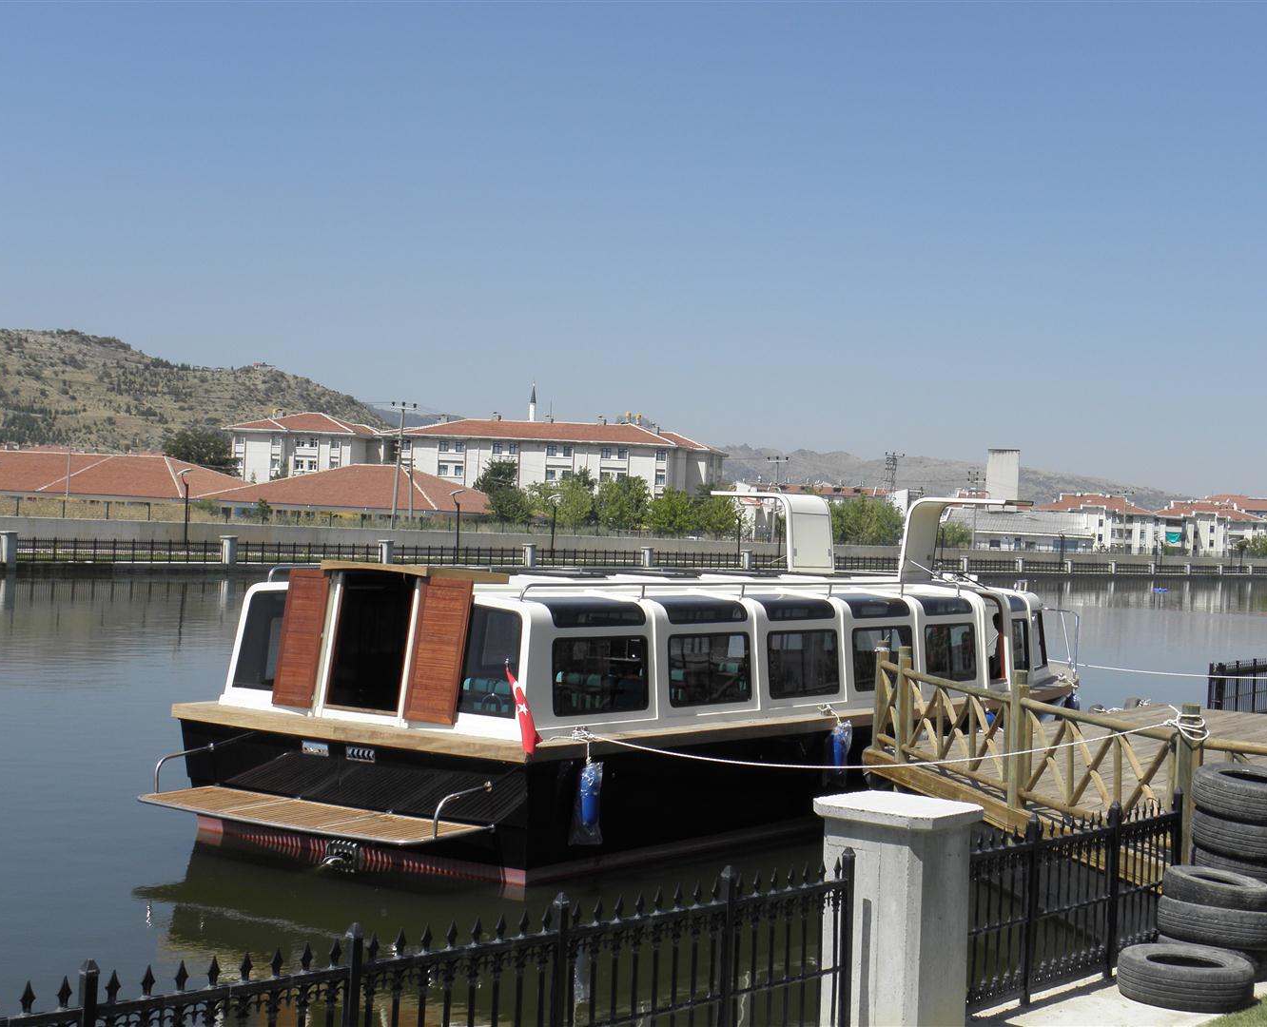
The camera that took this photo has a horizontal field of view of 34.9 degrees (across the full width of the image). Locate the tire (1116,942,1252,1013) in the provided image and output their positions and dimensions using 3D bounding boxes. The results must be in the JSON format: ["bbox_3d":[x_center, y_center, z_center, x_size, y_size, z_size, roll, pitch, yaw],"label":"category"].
[{"bbox_3d":[2.661,2.237,9.732,0.640,0.210,0.640,3,0,0],"label":"tire"}]

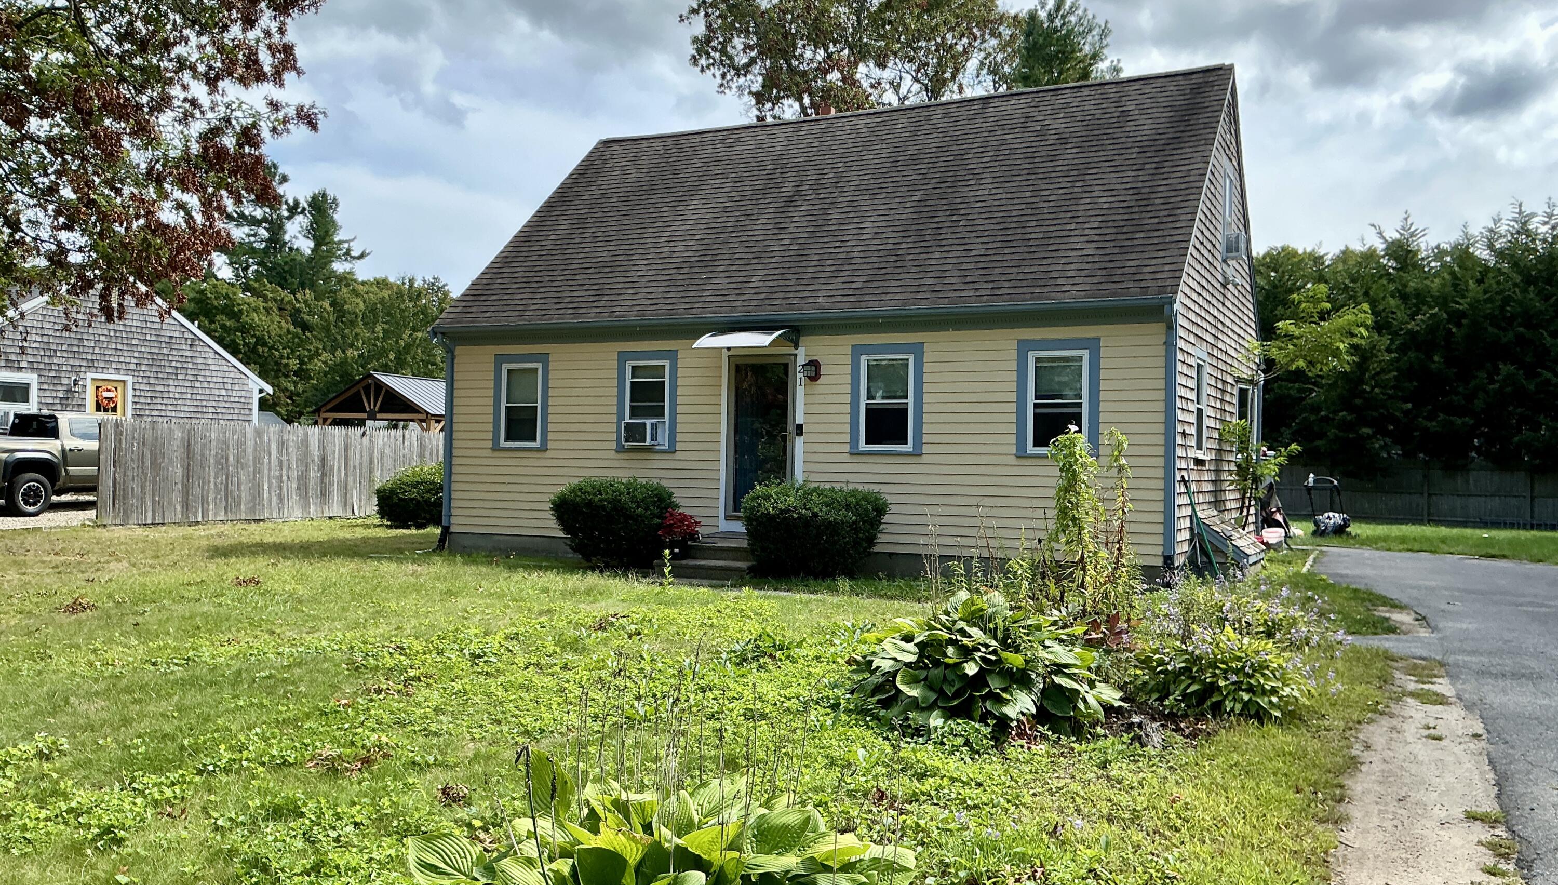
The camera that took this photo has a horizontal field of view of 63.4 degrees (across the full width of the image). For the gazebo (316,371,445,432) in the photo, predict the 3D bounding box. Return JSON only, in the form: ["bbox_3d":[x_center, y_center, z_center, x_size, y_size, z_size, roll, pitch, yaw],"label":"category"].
[{"bbox_3d":[-9.428,-0.107,33.556,3.600,3.270,4.200,1,-1,22],"label":"gazebo"}]

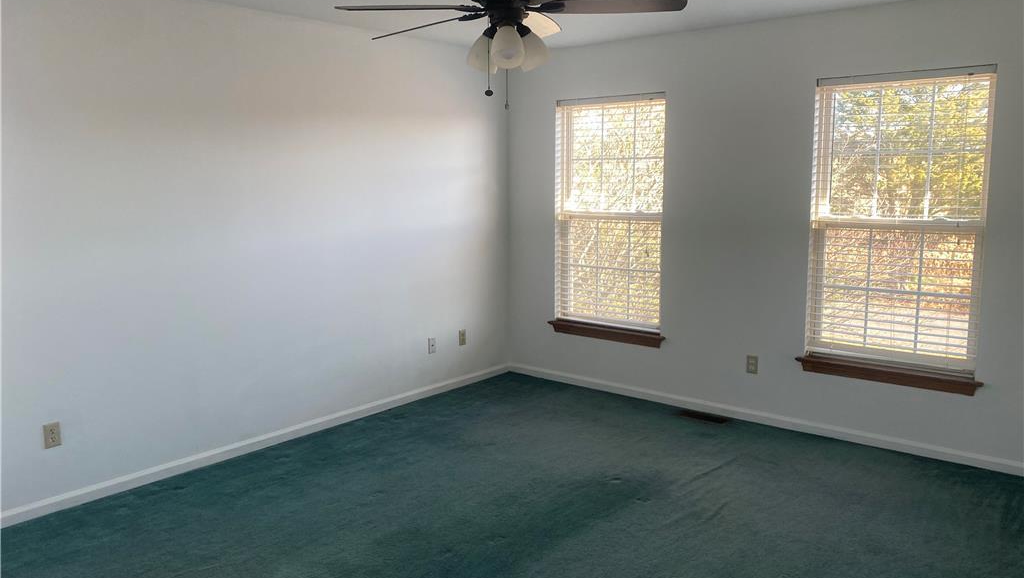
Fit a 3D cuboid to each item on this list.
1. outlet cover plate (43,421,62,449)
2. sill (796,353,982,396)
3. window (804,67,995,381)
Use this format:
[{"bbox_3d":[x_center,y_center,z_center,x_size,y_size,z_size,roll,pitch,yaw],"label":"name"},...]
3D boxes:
[{"bbox_3d":[-2.119,0.677,3.550,0.009,0.114,0.071,7,11,39],"label":"outlet cover plate"},{"bbox_3d":[2.096,0.481,4.321,0.970,0.088,0.110,7,11,39],"label":"sill"},{"bbox_3d":[2.110,-0.353,4.230,0.890,1.620,0.110,7,11,39],"label":"window"}]

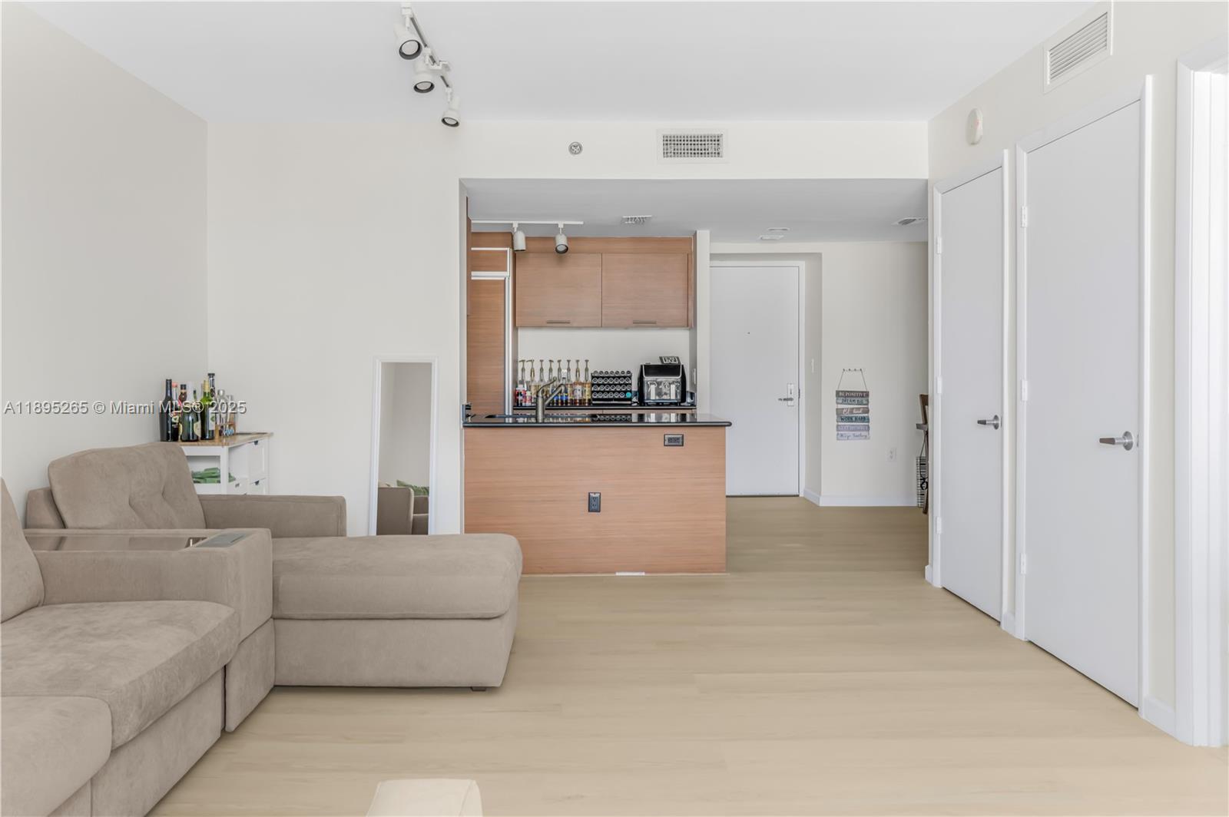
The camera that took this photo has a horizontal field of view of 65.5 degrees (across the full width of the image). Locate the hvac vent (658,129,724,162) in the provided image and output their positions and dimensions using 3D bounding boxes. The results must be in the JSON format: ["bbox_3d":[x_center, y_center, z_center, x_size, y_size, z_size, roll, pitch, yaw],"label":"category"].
[{"bbox_3d":[0.461,-1.548,5.630,0.405,0.190,0.025,0,2,-2],"label":"hvac vent"}]

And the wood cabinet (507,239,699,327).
[{"bbox_3d":[-0.098,-1.066,8.220,1.530,0.765,0.350,0,2,-2],"label":"wood cabinet"}]

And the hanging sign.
[{"bbox_3d":[2.091,-0.034,8.370,0.305,0.620,0.020,0,2,-2],"label":"hanging sign"}]

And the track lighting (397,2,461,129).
[{"bbox_3d":[-0.841,-1.523,4.320,0.140,0.215,1.260,0,2,-2],"label":"track lighting"}]

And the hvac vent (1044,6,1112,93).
[{"bbox_3d":[1.897,-1.475,3.920,0.025,0.220,0.540,0,2,-2],"label":"hvac vent"}]

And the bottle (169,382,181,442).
[{"bbox_3d":[-2.291,0.015,4.980,0.065,0.310,0.065,0,2,-2],"label":"bottle"}]

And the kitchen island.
[{"bbox_3d":[-0.112,0.503,5.980,1.560,0.910,0.860,0,2,-2],"label":"kitchen island"}]

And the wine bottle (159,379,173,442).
[{"bbox_3d":[-2.342,0.013,5.020,0.085,0.325,0.085,0,2,-2],"label":"wine bottle"}]

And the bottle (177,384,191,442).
[{"bbox_3d":[-2.279,0.020,5.060,0.075,0.305,0.075,0,2,-2],"label":"bottle"}]

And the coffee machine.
[{"bbox_3d":[0.393,-0.229,8.100,0.410,0.390,0.360,0,2,-2],"label":"coffee machine"}]

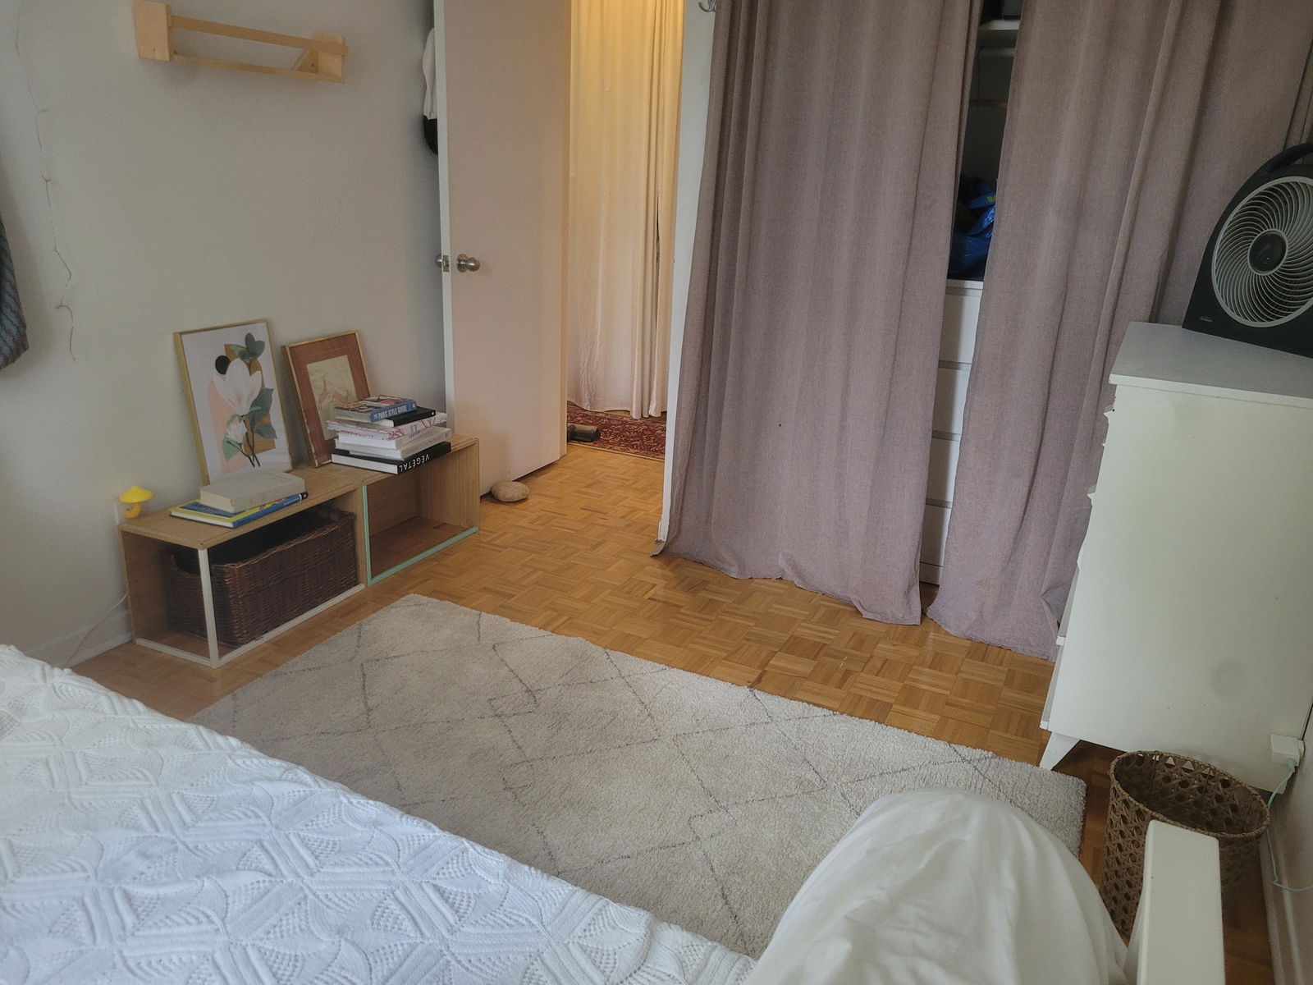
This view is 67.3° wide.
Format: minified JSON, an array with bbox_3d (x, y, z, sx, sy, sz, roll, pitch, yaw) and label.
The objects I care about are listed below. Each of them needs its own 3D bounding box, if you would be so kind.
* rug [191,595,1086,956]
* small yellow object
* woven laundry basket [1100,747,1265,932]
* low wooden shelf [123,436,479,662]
[{"bbox_3d":[-0.178,0.678,2.085,1.945,0.020,1.330,11,20,24],"label":"rug"},{"bbox_3d":[-1.384,0.027,2.627,0.092,0.092,0.092,11,20,24],"label":"small yellow object"},{"bbox_3d":[0.956,0.675,1.831,0.258,0.280,0.258,11,20,24],"label":"woven laundry basket"},{"bbox_3d":[-1.034,0.115,3.111,0.298,0.345,1.195,11,20,23],"label":"low wooden shelf"}]

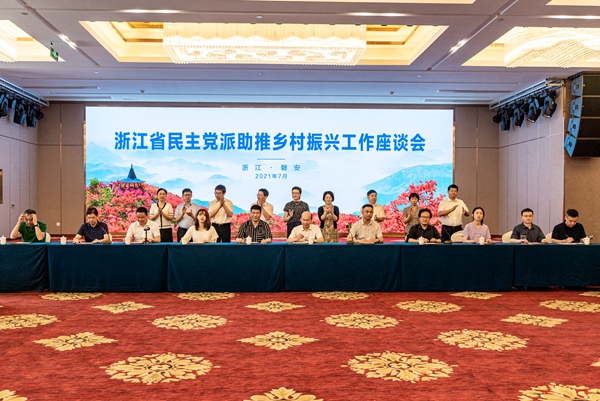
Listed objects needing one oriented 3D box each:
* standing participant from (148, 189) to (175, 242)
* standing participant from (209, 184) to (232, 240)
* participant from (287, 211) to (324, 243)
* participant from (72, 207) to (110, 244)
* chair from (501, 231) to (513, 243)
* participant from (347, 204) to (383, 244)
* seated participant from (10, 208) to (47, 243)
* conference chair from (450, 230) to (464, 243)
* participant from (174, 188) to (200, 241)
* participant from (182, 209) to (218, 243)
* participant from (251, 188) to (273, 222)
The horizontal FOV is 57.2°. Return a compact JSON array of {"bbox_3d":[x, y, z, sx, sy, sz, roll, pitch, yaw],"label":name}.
[{"bbox_3d":[-2.511,0.610,10.000,0.460,1.656,0.360,0,0,-6],"label":"standing participant"},{"bbox_3d":[-1.473,0.589,10.198,0.480,1.761,0.380,0,0,3],"label":"standing participant"},{"bbox_3d":[0.092,0.812,9.200,0.620,1.256,0.780,0,0,0],"label":"participant"},{"bbox_3d":[-3.458,0.785,9.129,0.600,1.353,0.780,0,0,3],"label":"participant"},{"bbox_3d":[3.830,0.996,9.594,0.470,0.950,0.570,0,0,-2],"label":"chair"},{"bbox_3d":[1.088,0.766,9.288,0.600,1.403,0.780,0,0,-2],"label":"participant"},{"bbox_3d":[-4.446,0.785,9.030,0.600,1.281,0.780,0,0,-9],"label":"seated participant"},{"bbox_3d":[2.820,0.979,9.408,0.460,0.918,0.560,0,-1,0],"label":"conference chair"},{"bbox_3d":[-2.088,0.613,10.143,0.460,1.670,0.420,0,-1,-5],"label":"participant"},{"bbox_3d":[-1.670,0.803,9.192,0.600,1.321,0.780,0,0,-2],"label":"participant"},{"bbox_3d":[-0.691,0.615,10.143,0.430,1.666,0.420,0,-1,14],"label":"participant"}]

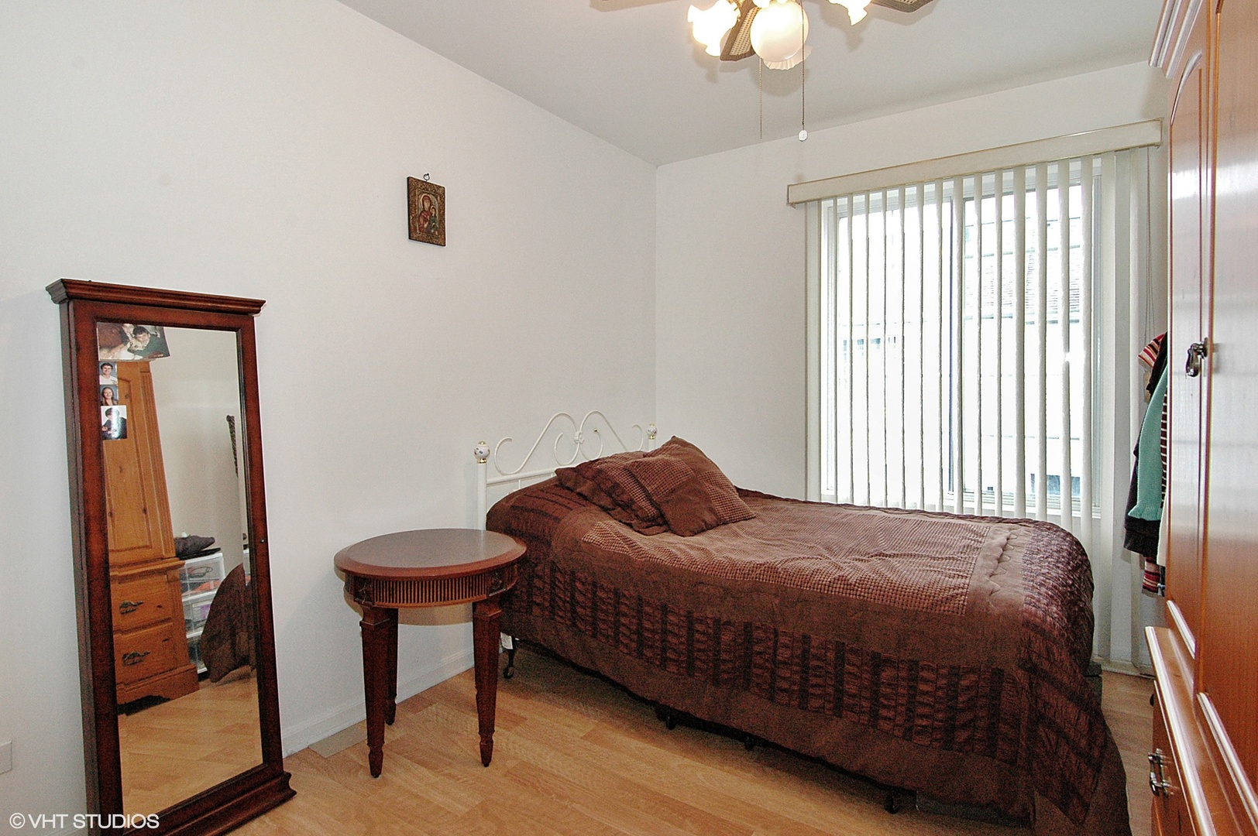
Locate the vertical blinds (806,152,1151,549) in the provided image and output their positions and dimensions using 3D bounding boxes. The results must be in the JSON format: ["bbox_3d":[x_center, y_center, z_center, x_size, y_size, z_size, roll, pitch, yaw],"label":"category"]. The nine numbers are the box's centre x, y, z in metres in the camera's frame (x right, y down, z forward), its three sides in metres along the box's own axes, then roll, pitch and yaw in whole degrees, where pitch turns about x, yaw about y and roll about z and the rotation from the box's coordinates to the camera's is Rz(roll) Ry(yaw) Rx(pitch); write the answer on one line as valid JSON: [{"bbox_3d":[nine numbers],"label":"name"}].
[{"bbox_3d":[1.469,-0.065,2.863,1.370,2.060,0.100,2,4,35],"label":"vertical blinds"}]

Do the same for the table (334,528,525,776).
[{"bbox_3d":[-0.645,0.764,2.099,0.588,0.670,0.588,-1,3,-10],"label":"table"}]

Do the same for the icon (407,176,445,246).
[{"bbox_3d":[-0.779,-0.791,2.426,0.022,0.234,0.168,2,4,35],"label":"icon"}]

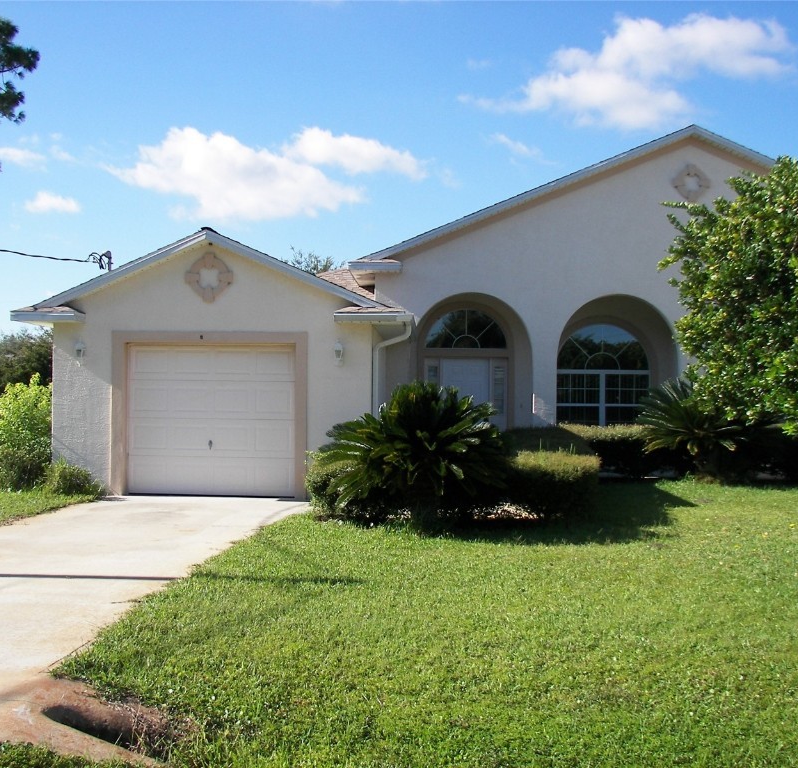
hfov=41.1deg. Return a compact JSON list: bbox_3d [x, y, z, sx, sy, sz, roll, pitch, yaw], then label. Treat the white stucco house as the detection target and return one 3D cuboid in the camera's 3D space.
[{"bbox_3d":[3.449,-1.496,21.283,16.300,6.280,15.000,1,0,4],"label":"white stucco house"}]

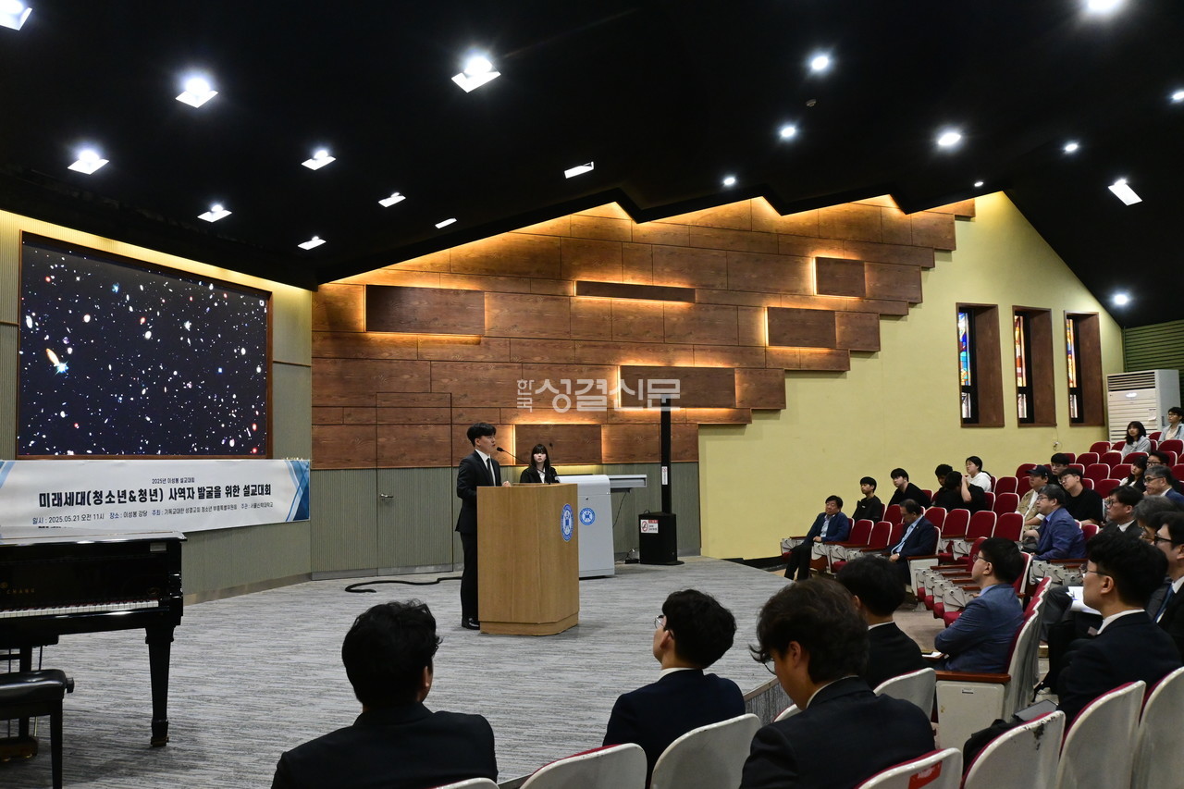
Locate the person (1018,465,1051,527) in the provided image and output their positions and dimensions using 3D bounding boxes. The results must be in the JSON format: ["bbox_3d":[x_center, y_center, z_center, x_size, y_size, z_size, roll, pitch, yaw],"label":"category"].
[{"bbox_3d":[5.092,1.524,12.279,0.800,1.300,0.520,-1,-4,-8],"label":"person"}]

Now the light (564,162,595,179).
[{"bbox_3d":[-0.174,-2.862,12.824,0.370,0.100,0.370,-20,-4,1],"label":"light"}]

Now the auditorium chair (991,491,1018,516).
[{"bbox_3d":[5.133,1.747,12.976,0.580,0.945,0.550,0,-4,-10],"label":"auditorium chair"}]

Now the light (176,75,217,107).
[{"bbox_3d":[-3.294,-2.521,8.465,0.245,0.100,0.245,-27,-11,16],"label":"light"}]

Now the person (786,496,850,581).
[{"bbox_3d":[2.922,1.896,12.908,0.820,1.210,0.540,0,-4,-18],"label":"person"}]

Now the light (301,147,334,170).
[{"bbox_3d":[-2.830,-2.427,10.539,0.240,0.080,0.240,-29,-12,16],"label":"light"}]

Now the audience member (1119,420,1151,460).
[{"bbox_3d":[7.842,1.009,15.031,0.780,1.260,0.470,0,-4,-17],"label":"audience member"}]

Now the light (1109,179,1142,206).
[{"bbox_3d":[7.634,-2.892,14.517,0.380,0.100,0.380,42,-1,4],"label":"light"}]

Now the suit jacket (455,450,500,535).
[{"bbox_3d":[-0.963,0.829,8.660,0.340,0.730,0.480,-3,-4,20],"label":"suit jacket"}]

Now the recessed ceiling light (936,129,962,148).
[{"bbox_3d":[4.670,-3.392,13.354,0.350,0.100,0.350,-15,-4,1],"label":"recessed ceiling light"}]

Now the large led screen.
[{"bbox_3d":[-4.202,-0.306,10.013,0.100,1.832,3.311,-2,-4,19],"label":"large led screen"}]

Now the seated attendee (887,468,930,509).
[{"bbox_3d":[4.386,1.662,14.407,0.850,1.230,0.520,0,-4,-14],"label":"seated attendee"}]

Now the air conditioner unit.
[{"bbox_3d":[9.953,0.545,18.348,0.520,1.850,1.000,1,-4,-25],"label":"air conditioner unit"}]

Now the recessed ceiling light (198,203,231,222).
[{"bbox_3d":[-4.238,-2.038,11.444,0.250,0.080,0.250,-25,-11,16],"label":"recessed ceiling light"}]

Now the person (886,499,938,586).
[{"bbox_3d":[3.228,1.687,10.455,0.700,1.140,0.530,0,-4,-14],"label":"person"}]

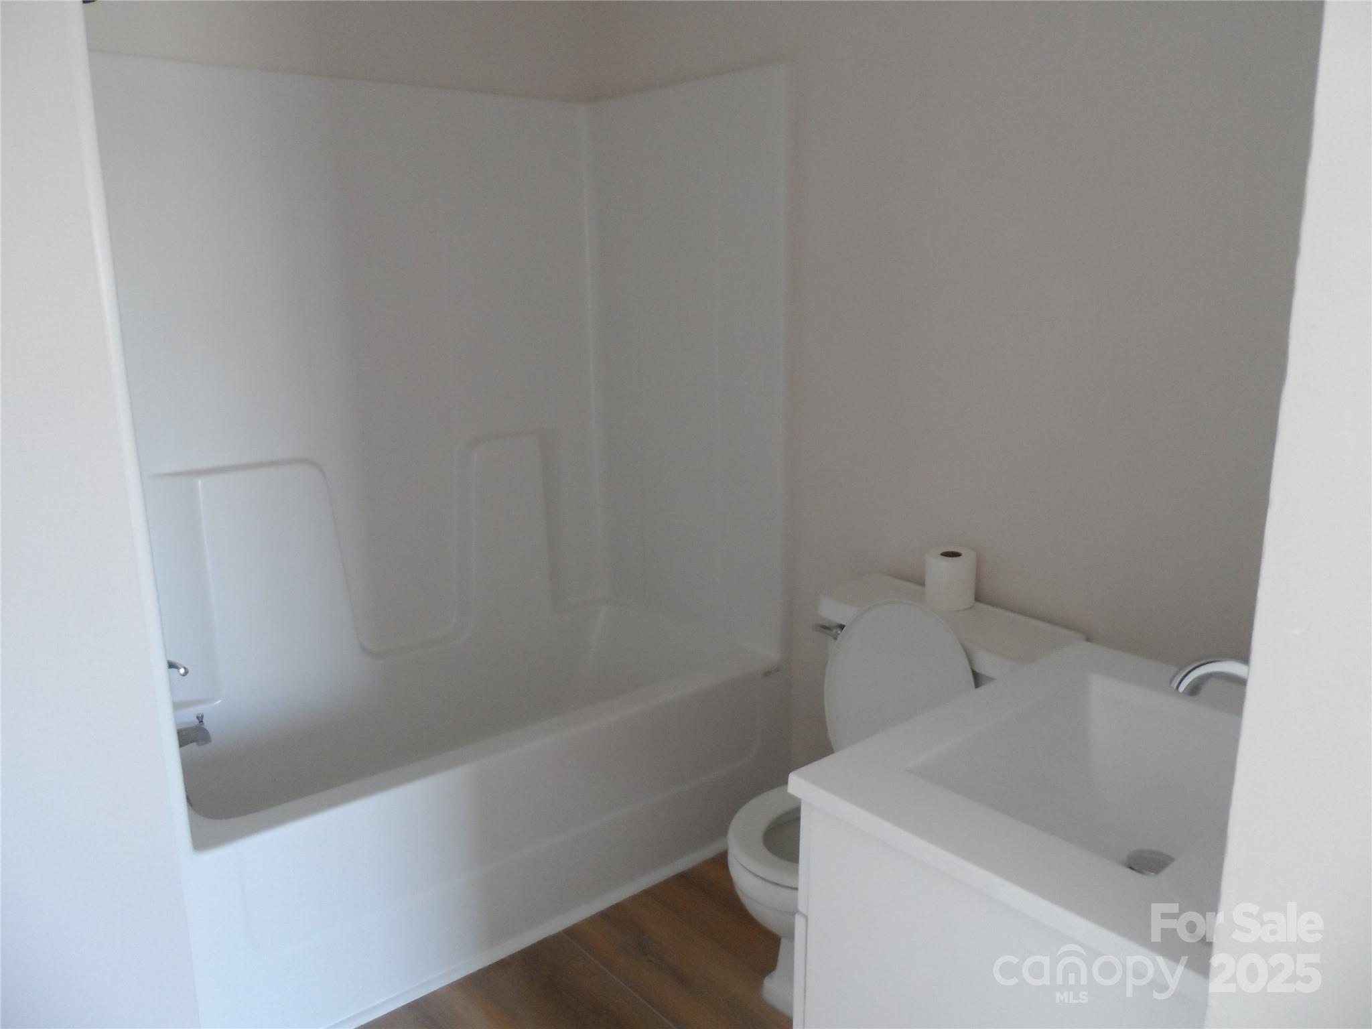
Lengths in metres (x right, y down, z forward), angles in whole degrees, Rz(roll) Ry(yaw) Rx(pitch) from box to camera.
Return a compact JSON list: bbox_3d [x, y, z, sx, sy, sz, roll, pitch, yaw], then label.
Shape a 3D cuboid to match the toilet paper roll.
[{"bbox_3d":[0.542,0.130,1.938,0.098,0.105,0.098,-1,12,0],"label":"toilet paper roll"}]

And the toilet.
[{"bbox_3d":[0.338,0.568,1.816,0.665,0.785,0.490,-10,15,-39],"label":"toilet"}]

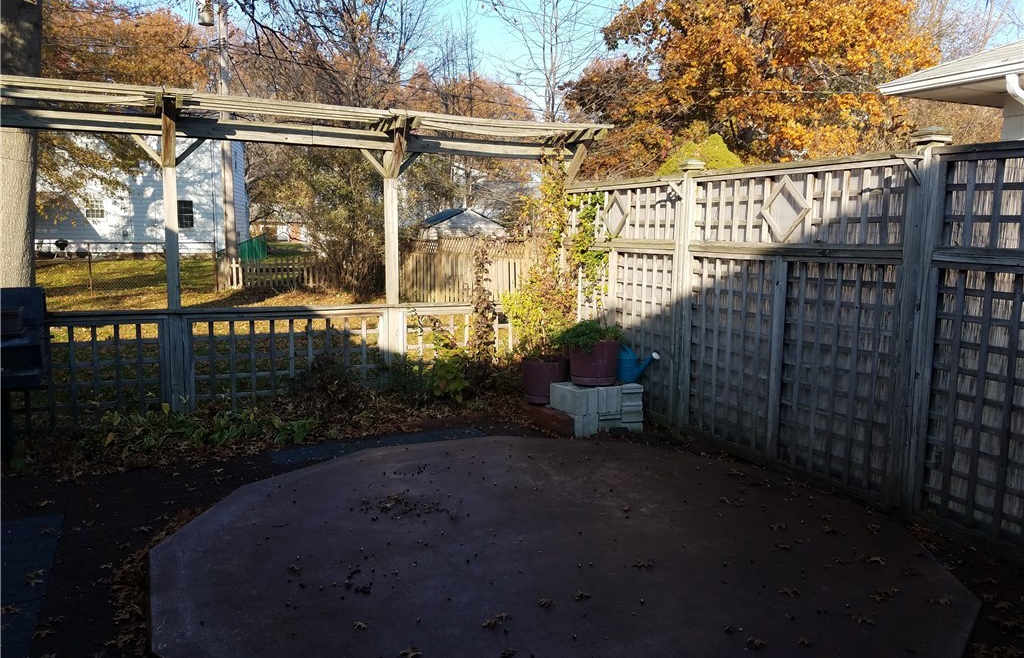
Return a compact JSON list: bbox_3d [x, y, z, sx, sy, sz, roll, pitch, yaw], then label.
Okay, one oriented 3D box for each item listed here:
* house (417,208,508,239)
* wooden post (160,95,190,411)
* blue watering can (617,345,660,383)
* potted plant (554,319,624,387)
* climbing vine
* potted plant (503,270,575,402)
[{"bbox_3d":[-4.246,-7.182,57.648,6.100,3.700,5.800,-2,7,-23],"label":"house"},{"bbox_3d":[-2.733,-0.555,6.262,0.115,2.620,0.115,-2,7,-24],"label":"wooden post"},{"bbox_3d":[1.030,0.292,6.397,0.420,0.305,0.200,6,9,39],"label":"blue watering can"},{"bbox_3d":[0.643,0.183,6.380,0.560,0.520,0.500,1,7,6],"label":"potted plant"},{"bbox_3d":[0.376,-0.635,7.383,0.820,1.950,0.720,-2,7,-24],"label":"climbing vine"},{"bbox_3d":[0.232,0.040,6.730,0.620,1.150,0.560,1,7,2],"label":"potted plant"}]

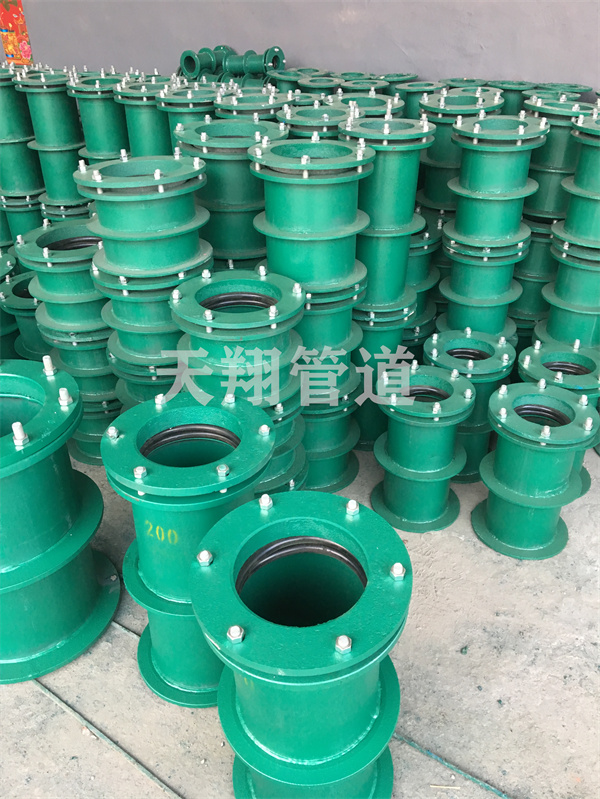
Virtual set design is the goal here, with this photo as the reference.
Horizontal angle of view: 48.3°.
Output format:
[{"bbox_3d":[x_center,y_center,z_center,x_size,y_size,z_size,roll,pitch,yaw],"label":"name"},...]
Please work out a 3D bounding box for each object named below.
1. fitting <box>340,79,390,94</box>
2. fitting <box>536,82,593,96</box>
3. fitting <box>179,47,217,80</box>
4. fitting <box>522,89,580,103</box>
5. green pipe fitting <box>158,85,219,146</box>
[{"bbox_3d":[0.306,-1.322,3.191,0.226,0.330,0.226,-1,33,0],"label":"fitting"},{"bbox_3d":[0.982,-1.002,2.570,0.195,0.360,0.195,-2,33,0],"label":"fitting"},{"bbox_3d":[-0.563,-2.084,4.138,0.156,0.156,0.328,20,38,31],"label":"fitting"},{"bbox_3d":[1.026,-1.101,2.814,0.226,0.330,0.226,-1,33,0],"label":"fitting"},{"bbox_3d":[-0.402,-1.031,2.636,0.287,0.360,0.287,-1,33,0],"label":"green pipe fitting"}]

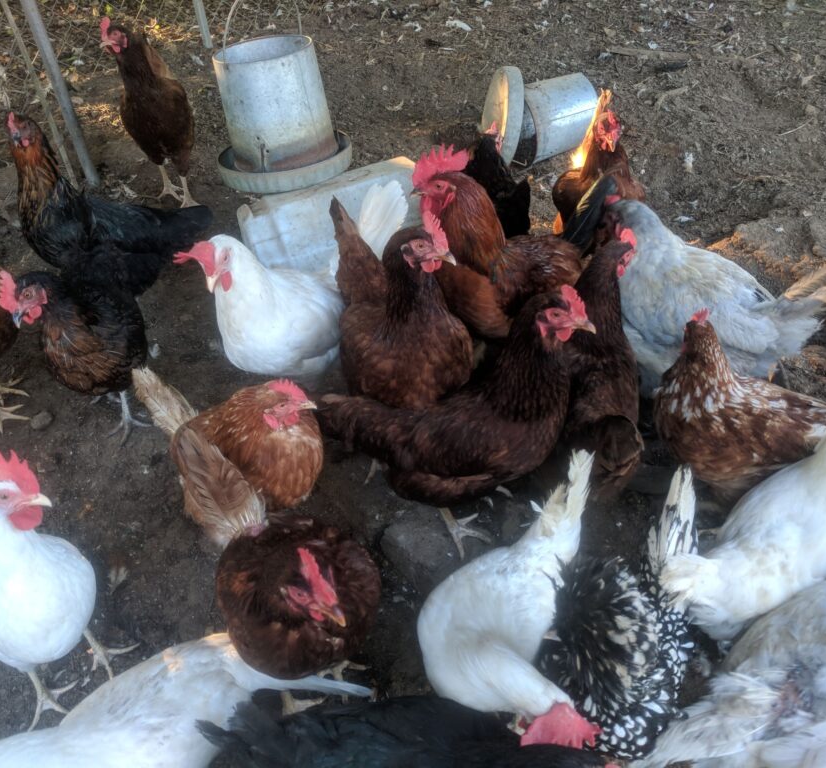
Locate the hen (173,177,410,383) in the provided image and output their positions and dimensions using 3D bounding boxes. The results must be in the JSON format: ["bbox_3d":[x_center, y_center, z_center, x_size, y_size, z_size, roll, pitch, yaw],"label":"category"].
[{"bbox_3d":[-0.178,-0.165,1.426,0.390,0.380,0.210,-29,46,-26],"label":"hen"}]

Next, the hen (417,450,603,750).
[{"bbox_3d":[0.124,0.280,0.968,0.208,0.354,0.333,17,44,29],"label":"hen"}]

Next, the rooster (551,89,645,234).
[{"bbox_3d":[0.372,-0.436,1.653,0.210,0.430,0.370,-2,41,3],"label":"rooster"}]

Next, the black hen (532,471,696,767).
[{"bbox_3d":[0.253,0.292,0.941,0.187,0.343,0.333,7,40,18],"label":"black hen"}]

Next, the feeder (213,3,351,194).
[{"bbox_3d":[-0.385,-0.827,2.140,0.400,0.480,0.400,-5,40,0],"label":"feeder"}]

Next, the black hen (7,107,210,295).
[{"bbox_3d":[-0.613,-0.336,1.619,0.430,0.440,0.210,1,41,7],"label":"black hen"}]

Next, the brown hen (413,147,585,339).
[{"bbox_3d":[0.178,-0.238,1.481,0.406,0.484,0.198,-9,38,-2],"label":"brown hen"}]

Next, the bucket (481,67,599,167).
[{"bbox_3d":[0.385,-0.813,2.317,0.281,0.281,0.281,-10,37,-12],"label":"bucket"}]

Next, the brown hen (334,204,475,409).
[{"bbox_3d":[-0.051,-0.125,1.429,0.198,0.421,0.354,-27,42,-23],"label":"brown hen"}]

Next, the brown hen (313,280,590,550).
[{"bbox_3d":[0.067,0.057,1.121,0.390,0.410,0.210,-5,40,0],"label":"brown hen"}]

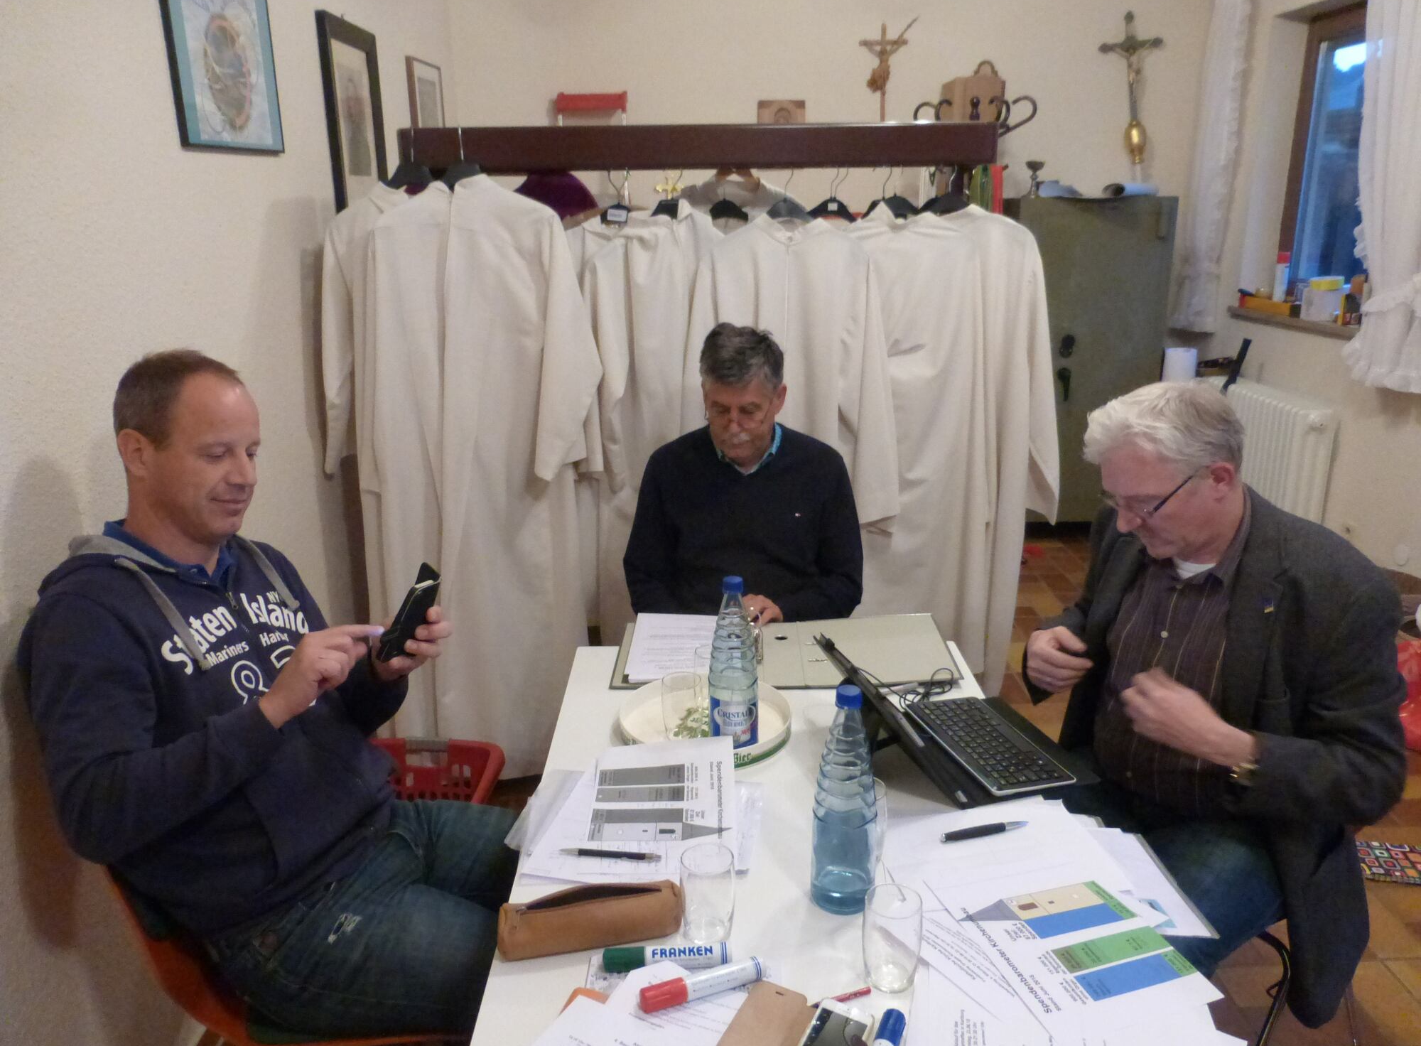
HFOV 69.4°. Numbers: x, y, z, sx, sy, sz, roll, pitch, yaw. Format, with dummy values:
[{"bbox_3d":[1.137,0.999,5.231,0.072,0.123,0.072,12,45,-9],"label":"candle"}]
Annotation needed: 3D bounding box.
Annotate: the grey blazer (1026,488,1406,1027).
[{"bbox_3d":[0.796,0.342,1.674,0.470,0.710,0.550,-11,20,-30],"label":"grey blazer"}]

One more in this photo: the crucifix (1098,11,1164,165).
[{"bbox_3d":[2.010,-2.075,4.894,0.300,0.690,0.080,-8,17,2],"label":"crucifix"}]

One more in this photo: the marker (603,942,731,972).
[{"bbox_3d":[-0.049,0.505,1.195,0.146,0.026,0.026,-2,17,-3],"label":"marker"}]

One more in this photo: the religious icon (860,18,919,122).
[{"bbox_3d":[0.844,-2.133,4.872,0.260,0.490,0.080,-1,17,0],"label":"religious icon"}]

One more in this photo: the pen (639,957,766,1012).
[{"bbox_3d":[-0.006,0.516,1.150,0.146,0.026,0.026,-6,18,-18],"label":"pen"}]

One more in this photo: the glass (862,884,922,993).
[{"bbox_3d":[0.206,0.473,1.164,0.066,0.100,0.066,-1,17,0],"label":"glass"}]

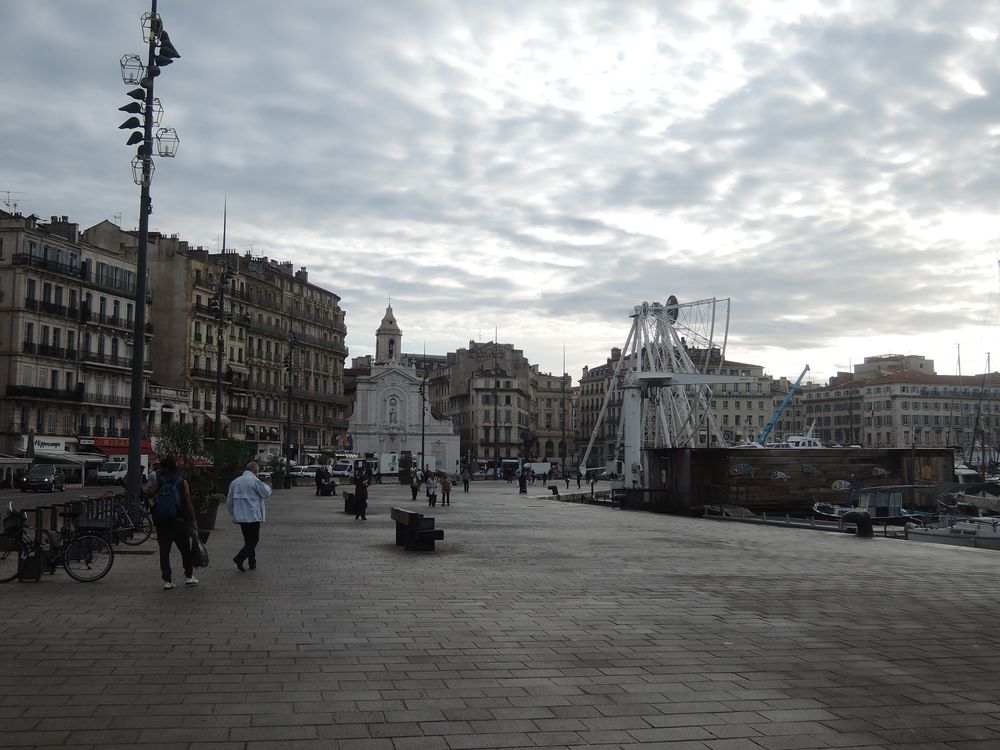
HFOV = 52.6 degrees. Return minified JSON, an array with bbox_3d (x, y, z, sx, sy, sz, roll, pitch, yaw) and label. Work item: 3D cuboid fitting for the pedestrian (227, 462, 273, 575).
[{"bbox_3d":[-3.991,2.247,16.186,0.580,1.740,0.450,-2,-6,25],"label":"pedestrian"}]

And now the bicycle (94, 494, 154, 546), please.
[{"bbox_3d":[-7.748,2.876,20.252,1.700,1.050,0.550,2,-6,-12],"label":"bicycle"}]

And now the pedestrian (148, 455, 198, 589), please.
[{"bbox_3d":[-4.456,2.005,13.822,0.600,1.780,0.470,0,-5,2],"label":"pedestrian"}]

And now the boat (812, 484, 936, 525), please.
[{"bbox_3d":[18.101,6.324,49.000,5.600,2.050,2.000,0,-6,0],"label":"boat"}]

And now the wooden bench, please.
[{"bbox_3d":[-1.801,3.262,21.430,0.750,0.760,3.300,2,-6,-12],"label":"wooden bench"}]

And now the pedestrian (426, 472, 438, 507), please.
[{"bbox_3d":[-3.266,5.542,49.080,0.550,1.630,0.420,1,-6,-5],"label":"pedestrian"}]

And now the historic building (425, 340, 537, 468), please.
[{"bbox_3d":[-4.287,7.806,222.273,24.000,30.000,26.000,0,-5,0],"label":"historic building"}]

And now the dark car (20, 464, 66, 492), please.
[{"bbox_3d":[-30.695,6.913,68.091,1.880,1.820,4.600,2,-6,-12],"label":"dark car"}]

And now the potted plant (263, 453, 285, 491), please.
[{"bbox_3d":[-19.625,8.311,87.607,1.800,3.200,1.800,0,-5,0],"label":"potted plant"}]

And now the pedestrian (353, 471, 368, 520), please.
[{"bbox_3d":[-4.671,4.019,33.982,0.460,1.660,0.430,-2,-6,20],"label":"pedestrian"}]

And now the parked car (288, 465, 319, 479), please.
[{"bbox_3d":[-21.554,10.860,111.472,1.800,1.600,4.300,-2,-6,16],"label":"parked car"}]

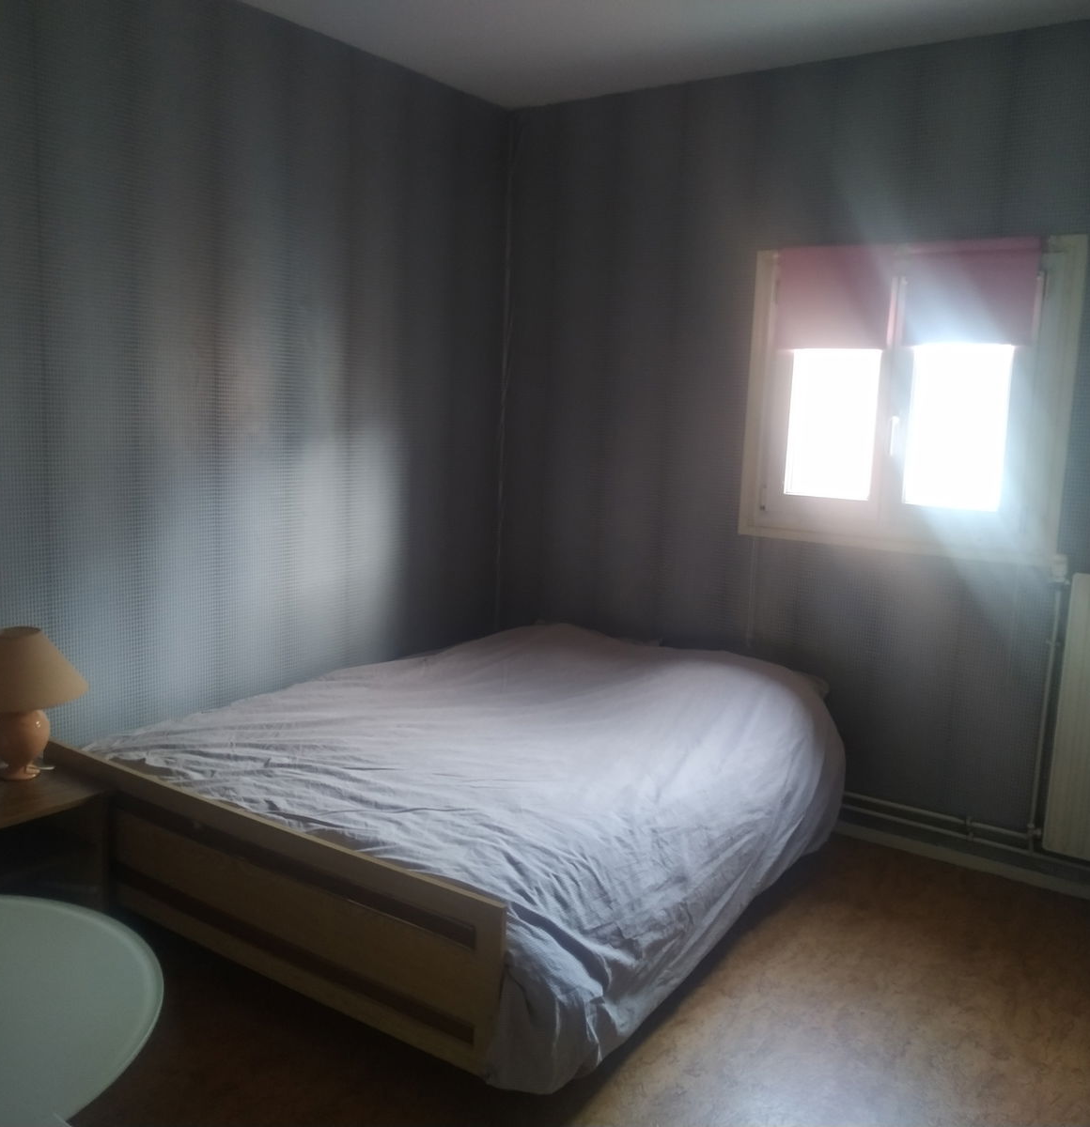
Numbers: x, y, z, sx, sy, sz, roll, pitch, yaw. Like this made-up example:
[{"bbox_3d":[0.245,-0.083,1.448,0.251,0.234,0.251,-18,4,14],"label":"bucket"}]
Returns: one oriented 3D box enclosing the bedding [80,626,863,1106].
[{"bbox_3d":[-0.094,0.546,2.938,1.560,0.390,1.860,7,10,34],"label":"bedding"}]

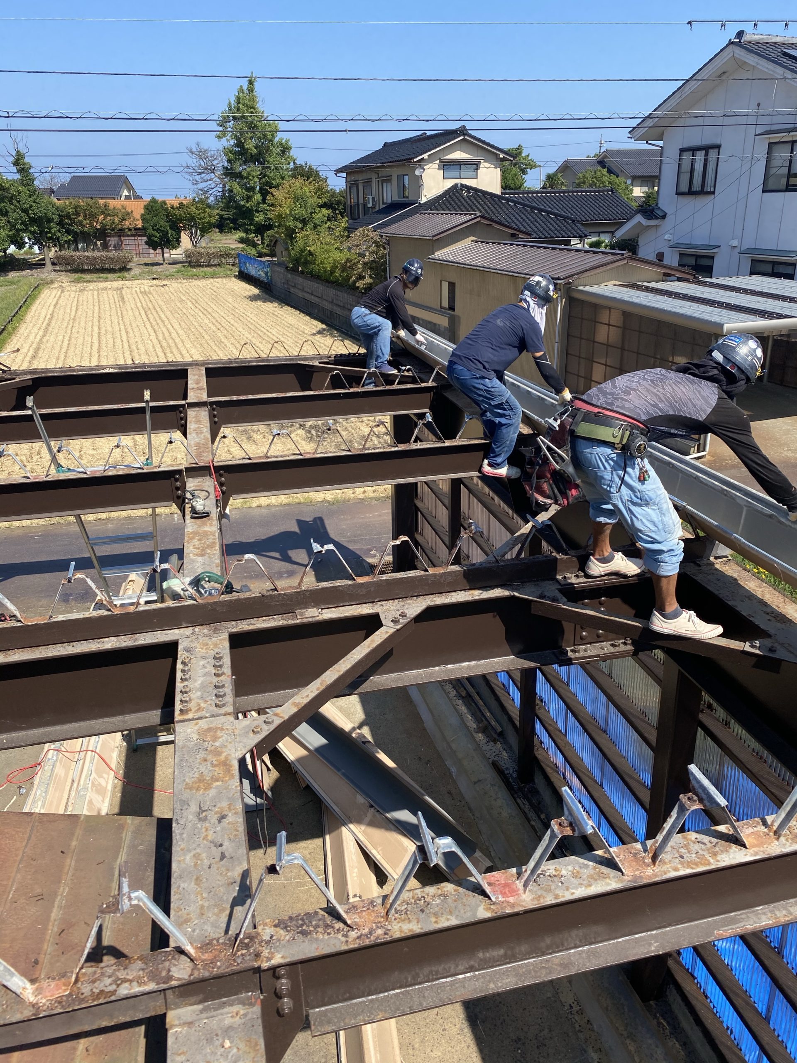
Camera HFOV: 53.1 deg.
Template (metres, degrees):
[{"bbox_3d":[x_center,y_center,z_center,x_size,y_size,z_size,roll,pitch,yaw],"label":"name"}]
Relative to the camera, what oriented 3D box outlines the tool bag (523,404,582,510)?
[{"bbox_3d":[0.630,-0.295,3.283,0.200,0.400,0.220,-20,29,-39],"label":"tool bag"}]

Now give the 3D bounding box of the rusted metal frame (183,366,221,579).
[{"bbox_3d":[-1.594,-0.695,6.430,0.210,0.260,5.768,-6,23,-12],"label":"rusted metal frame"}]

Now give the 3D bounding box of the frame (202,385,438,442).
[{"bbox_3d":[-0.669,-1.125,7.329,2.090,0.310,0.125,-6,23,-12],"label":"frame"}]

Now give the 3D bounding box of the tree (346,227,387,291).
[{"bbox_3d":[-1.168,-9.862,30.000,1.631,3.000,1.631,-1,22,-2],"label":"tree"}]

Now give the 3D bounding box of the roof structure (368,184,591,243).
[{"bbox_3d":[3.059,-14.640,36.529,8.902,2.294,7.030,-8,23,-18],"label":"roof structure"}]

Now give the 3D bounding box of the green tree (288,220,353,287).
[{"bbox_3d":[-3.595,-12.569,36.965,2.900,3.340,2.900,-3,22,-4],"label":"green tree"}]

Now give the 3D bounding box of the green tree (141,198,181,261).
[{"bbox_3d":[-20.107,-25.239,67.143,3.401,5.162,3.401,-6,23,-14],"label":"green tree"}]

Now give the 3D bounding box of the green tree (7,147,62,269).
[{"bbox_3d":[-26.600,-23.221,58.321,4.300,8.410,4.300,-10,24,-21],"label":"green tree"}]

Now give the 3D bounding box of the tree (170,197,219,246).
[{"bbox_3d":[-16.775,-24.567,65.427,3.900,5.090,3.900,-6,23,-12],"label":"tree"}]

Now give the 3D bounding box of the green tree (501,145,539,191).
[{"bbox_3d":[7.821,-20.883,52.038,3.200,7.590,3.200,2,23,8],"label":"green tree"}]

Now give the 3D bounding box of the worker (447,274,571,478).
[{"bbox_3d":[0.717,-0.984,5.216,0.780,1.316,0.500,-7,23,-16],"label":"worker"}]

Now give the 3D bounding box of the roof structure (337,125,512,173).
[{"bbox_3d":[0.778,-19.759,41.857,4.900,1.650,13.400,-8,23,-17],"label":"roof structure"}]

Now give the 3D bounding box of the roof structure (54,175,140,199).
[{"bbox_3d":[-35.712,-41.146,95.533,8.800,2.700,7.500,-2,22,-4],"label":"roof structure"}]

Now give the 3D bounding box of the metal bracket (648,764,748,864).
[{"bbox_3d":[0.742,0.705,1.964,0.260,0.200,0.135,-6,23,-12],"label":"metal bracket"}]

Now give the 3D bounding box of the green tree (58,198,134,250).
[{"bbox_3d":[-24.037,-23.651,63.573,6.000,5.110,5.000,-9,23,-18],"label":"green tree"}]

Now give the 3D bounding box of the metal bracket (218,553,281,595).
[{"bbox_3d":[-0.647,0.175,3.410,0.255,0.185,0.055,-6,23,-12],"label":"metal bracket"}]

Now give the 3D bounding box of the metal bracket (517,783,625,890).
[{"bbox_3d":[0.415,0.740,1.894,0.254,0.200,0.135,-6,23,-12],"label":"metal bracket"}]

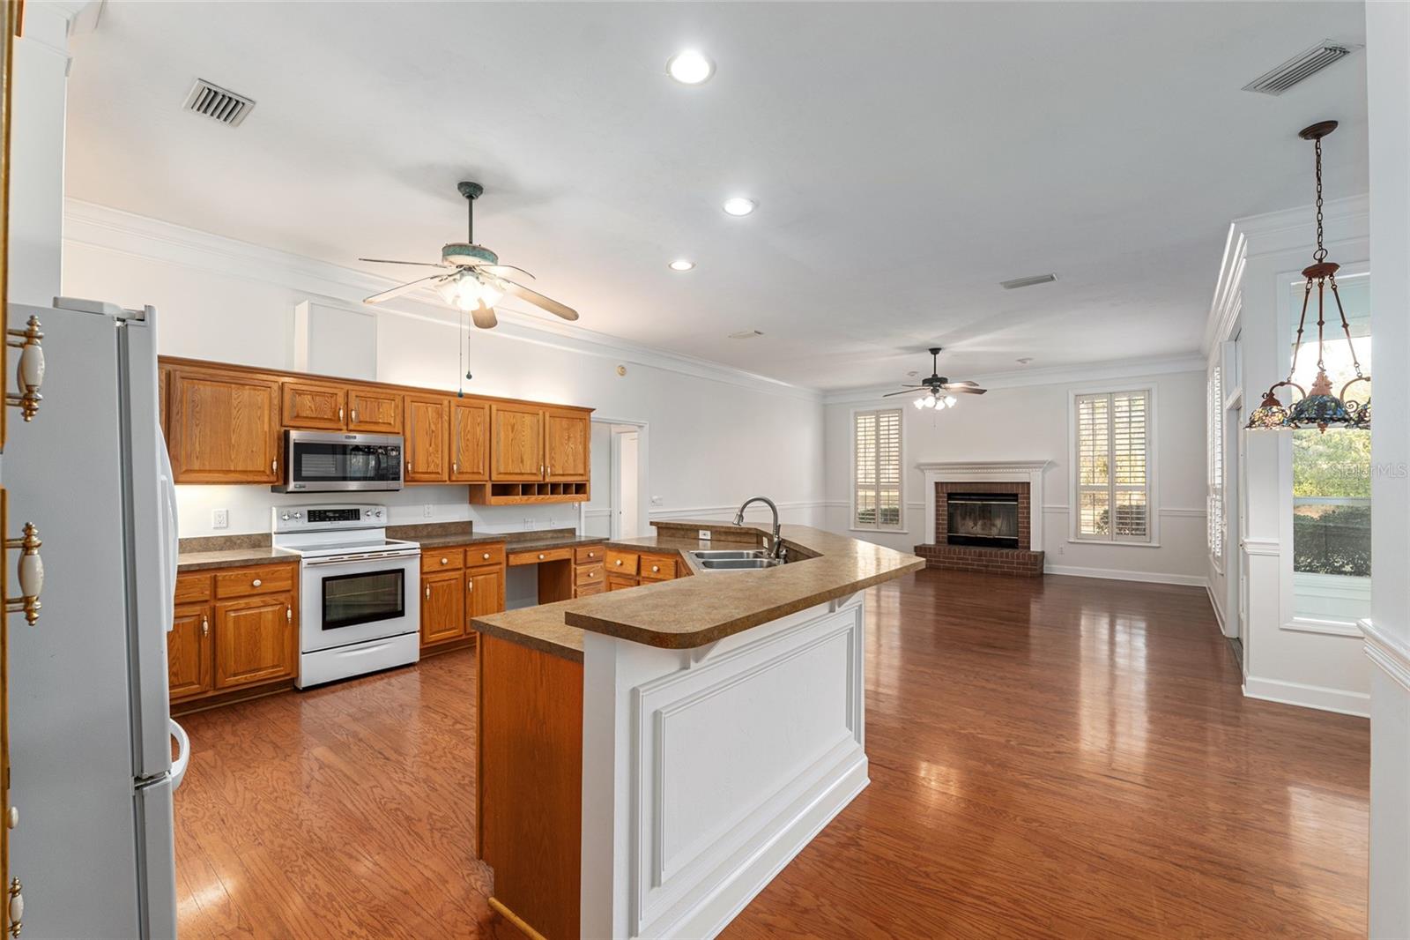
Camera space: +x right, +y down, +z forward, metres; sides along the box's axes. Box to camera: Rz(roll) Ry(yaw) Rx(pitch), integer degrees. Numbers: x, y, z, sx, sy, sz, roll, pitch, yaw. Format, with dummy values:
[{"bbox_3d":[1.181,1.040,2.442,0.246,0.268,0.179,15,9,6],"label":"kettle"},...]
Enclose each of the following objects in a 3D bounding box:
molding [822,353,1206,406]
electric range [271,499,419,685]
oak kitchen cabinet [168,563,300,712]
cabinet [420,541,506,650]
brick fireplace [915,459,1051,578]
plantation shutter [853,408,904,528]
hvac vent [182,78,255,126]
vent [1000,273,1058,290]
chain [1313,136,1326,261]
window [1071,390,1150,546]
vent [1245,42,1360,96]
[{"bbox_3d":[4.439,-1.393,8.795,5.341,0.249,0.140,0,-1,36],"label":"molding"},{"bbox_3d":[-2.684,0.884,4.141,0.658,1.196,0.754,-1,-1,40],"label":"electric range"},{"bbox_3d":[-3.180,1.026,3.604,0.605,0.807,0.683,-1,-1,40],"label":"oak kitchen cabinet"},{"bbox_3d":[-2.214,1.042,4.741,0.605,0.797,0.698,-1,-1,40],"label":"cabinet"},{"bbox_3d":[4.334,0.719,8.661,1.873,1.714,0.458,0,-1,36],"label":"brick fireplace"},{"bbox_3d":[3.101,0.003,9.820,0.867,2.103,0.050,0,-1,36],"label":"plantation shutter"},{"bbox_3d":[-2.152,-1.609,2.429,0.294,0.030,0.186,-1,-1,40],"label":"hvac vent"},{"bbox_3d":[2.694,-1.560,4.564,0.354,0.030,0.196,-1,-1,40],"label":"vent"},{"bbox_3d":[2.871,-1.266,2.561,0.050,0.578,0.050,-1,-1,40],"label":"chain"},{"bbox_3d":[5.826,-0.083,7.858,0.897,2.162,0.100,0,-1,36],"label":"window"},{"bbox_3d":[2.385,-1.597,2.195,0.189,0.030,0.279,0,-1,-10],"label":"vent"}]

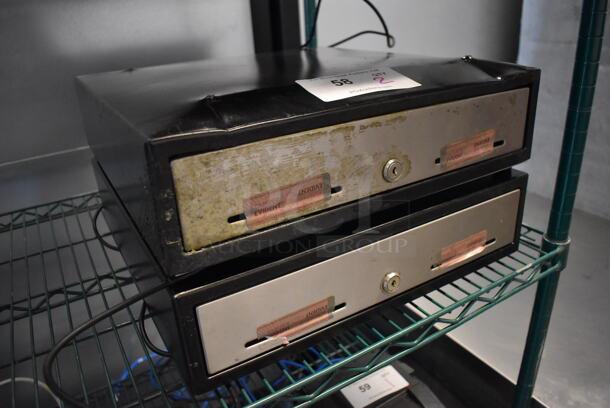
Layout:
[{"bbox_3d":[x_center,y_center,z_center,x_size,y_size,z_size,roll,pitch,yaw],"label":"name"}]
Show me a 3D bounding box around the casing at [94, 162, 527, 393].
[{"bbox_3d":[-0.030,-0.005,0.623,0.410,0.103,0.435,-16,27,-27],"label":"casing"}]

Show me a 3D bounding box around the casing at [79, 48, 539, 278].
[{"bbox_3d":[-0.035,-0.112,0.583,0.410,0.106,0.435,-16,27,-27],"label":"casing"}]

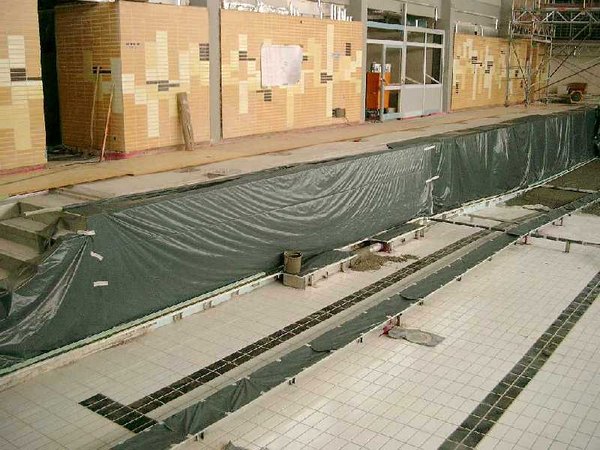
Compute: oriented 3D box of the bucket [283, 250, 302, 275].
[{"bbox_3d":[-0.094,0.526,9.010,0.265,0.268,0.265,0,14,0],"label":"bucket"}]

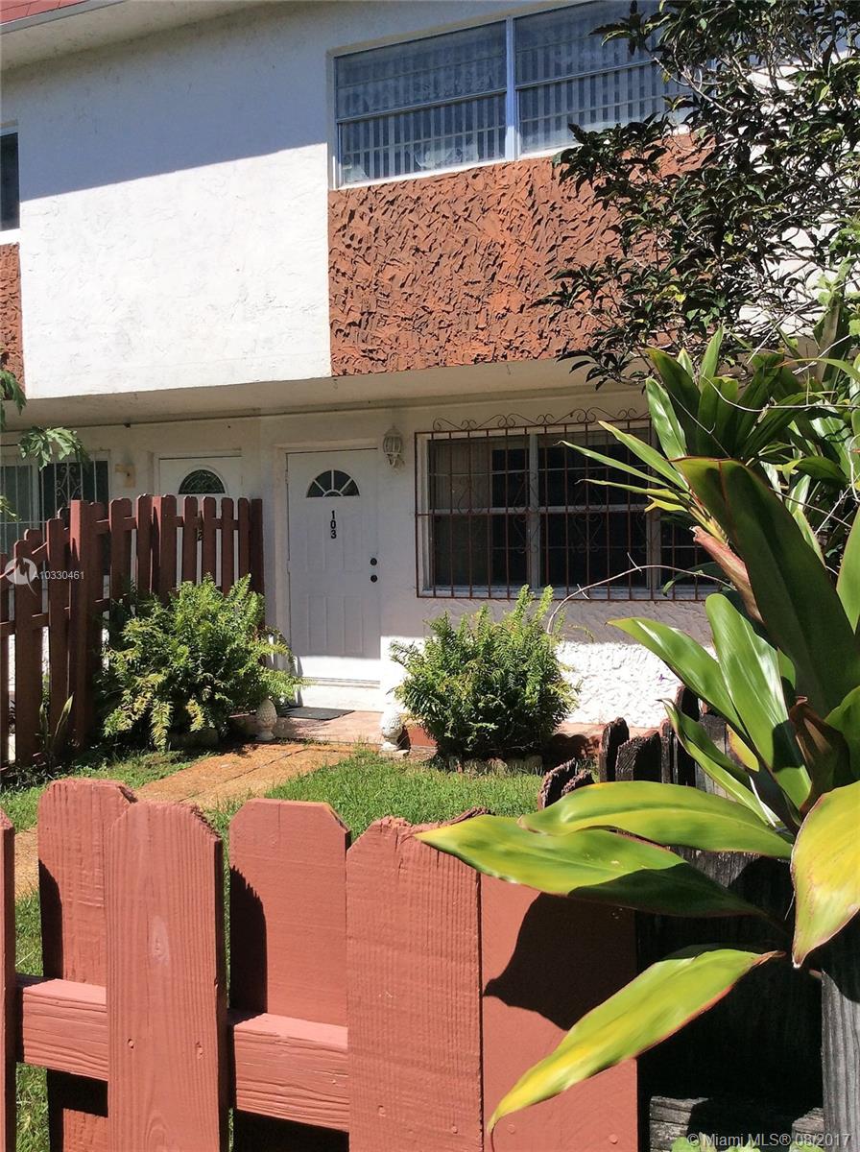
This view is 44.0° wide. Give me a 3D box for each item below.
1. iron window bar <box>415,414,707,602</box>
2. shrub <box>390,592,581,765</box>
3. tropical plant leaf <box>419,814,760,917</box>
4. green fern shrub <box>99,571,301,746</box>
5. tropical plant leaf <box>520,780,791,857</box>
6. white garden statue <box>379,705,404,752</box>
[{"bbox_3d":[1.110,-0.555,8.453,2.700,1.480,0.100,0,3,24],"label":"iron window bar"},{"bbox_3d":[0.391,0.722,7.800,1.280,1.260,1.200,-1,2,0],"label":"shrub"},{"bbox_3d":[0.150,0.270,0.978,0.350,0.055,0.090,15,0,-7],"label":"tropical plant leaf"},{"bbox_3d":[-1.873,0.703,8.700,1.480,1.360,1.350,-1,2,0],"label":"green fern shrub"},{"bbox_3d":[0.215,0.231,1.010,0.285,0.055,0.090,9,0,-12],"label":"tropical plant leaf"},{"bbox_3d":[-0.295,1.152,8.050,0.190,0.355,0.190,0,3,24],"label":"white garden statue"}]

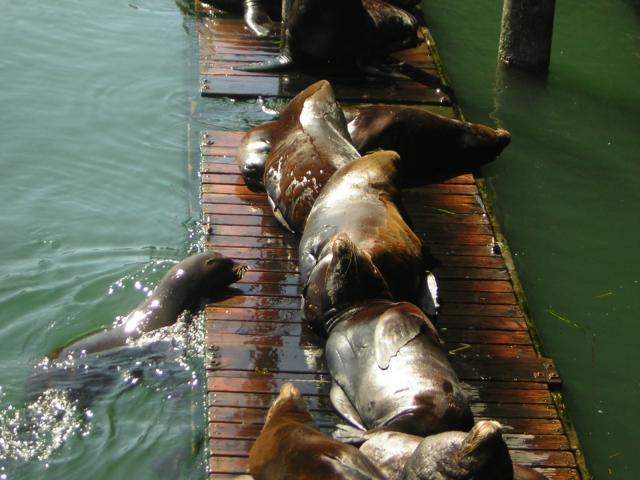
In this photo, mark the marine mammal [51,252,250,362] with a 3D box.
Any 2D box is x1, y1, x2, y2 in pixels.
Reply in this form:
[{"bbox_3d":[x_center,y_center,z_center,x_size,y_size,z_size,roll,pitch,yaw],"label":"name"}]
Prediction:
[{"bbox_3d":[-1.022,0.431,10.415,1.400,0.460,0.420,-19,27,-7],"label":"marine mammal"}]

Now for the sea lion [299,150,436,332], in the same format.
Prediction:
[{"bbox_3d":[0.265,-0.116,10.728,0.700,0.560,1.720,6,23,4],"label":"sea lion"}]

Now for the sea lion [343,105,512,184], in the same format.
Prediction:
[{"bbox_3d":[0.411,-0.631,12.023,1.550,0.500,0.540,2,23,-5],"label":"sea lion"}]

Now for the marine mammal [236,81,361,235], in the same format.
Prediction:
[{"bbox_3d":[-0.100,-0.538,11.622,0.660,0.580,1.450,8,24,9],"label":"marine mammal"}]

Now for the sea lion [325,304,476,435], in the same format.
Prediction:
[{"bbox_3d":[0.367,0.496,9.428,0.640,0.470,1.450,-1,24,-11],"label":"sea lion"}]

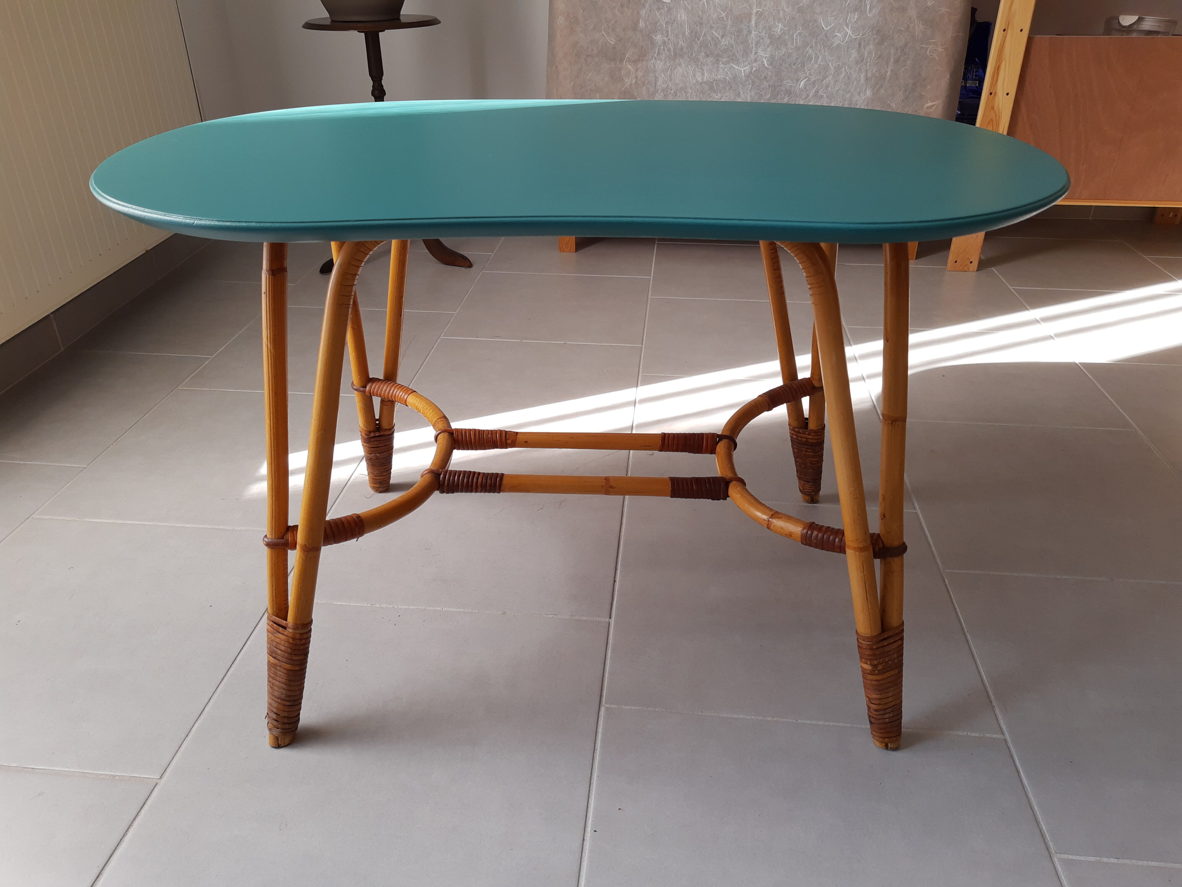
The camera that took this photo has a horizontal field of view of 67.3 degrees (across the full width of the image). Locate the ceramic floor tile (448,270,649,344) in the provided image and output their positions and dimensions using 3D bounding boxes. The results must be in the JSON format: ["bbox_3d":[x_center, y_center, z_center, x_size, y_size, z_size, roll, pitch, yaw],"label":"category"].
[{"bbox_3d":[-0.088,-0.331,2.154,0.449,0.010,0.449,3,30,5],"label":"ceramic floor tile"}]

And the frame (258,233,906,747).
[{"bbox_3d":[-0.005,-0.036,1.066,0.700,0.556,0.527,1,30,1],"label":"frame"}]

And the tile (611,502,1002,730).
[{"bbox_3d":[0.261,0.209,1.207,0.449,0.010,0.449,3,30,5],"label":"tile"}]

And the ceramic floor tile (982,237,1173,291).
[{"bbox_3d":[1.314,-0.489,2.435,0.449,0.010,0.449,3,30,5],"label":"ceramic floor tile"}]

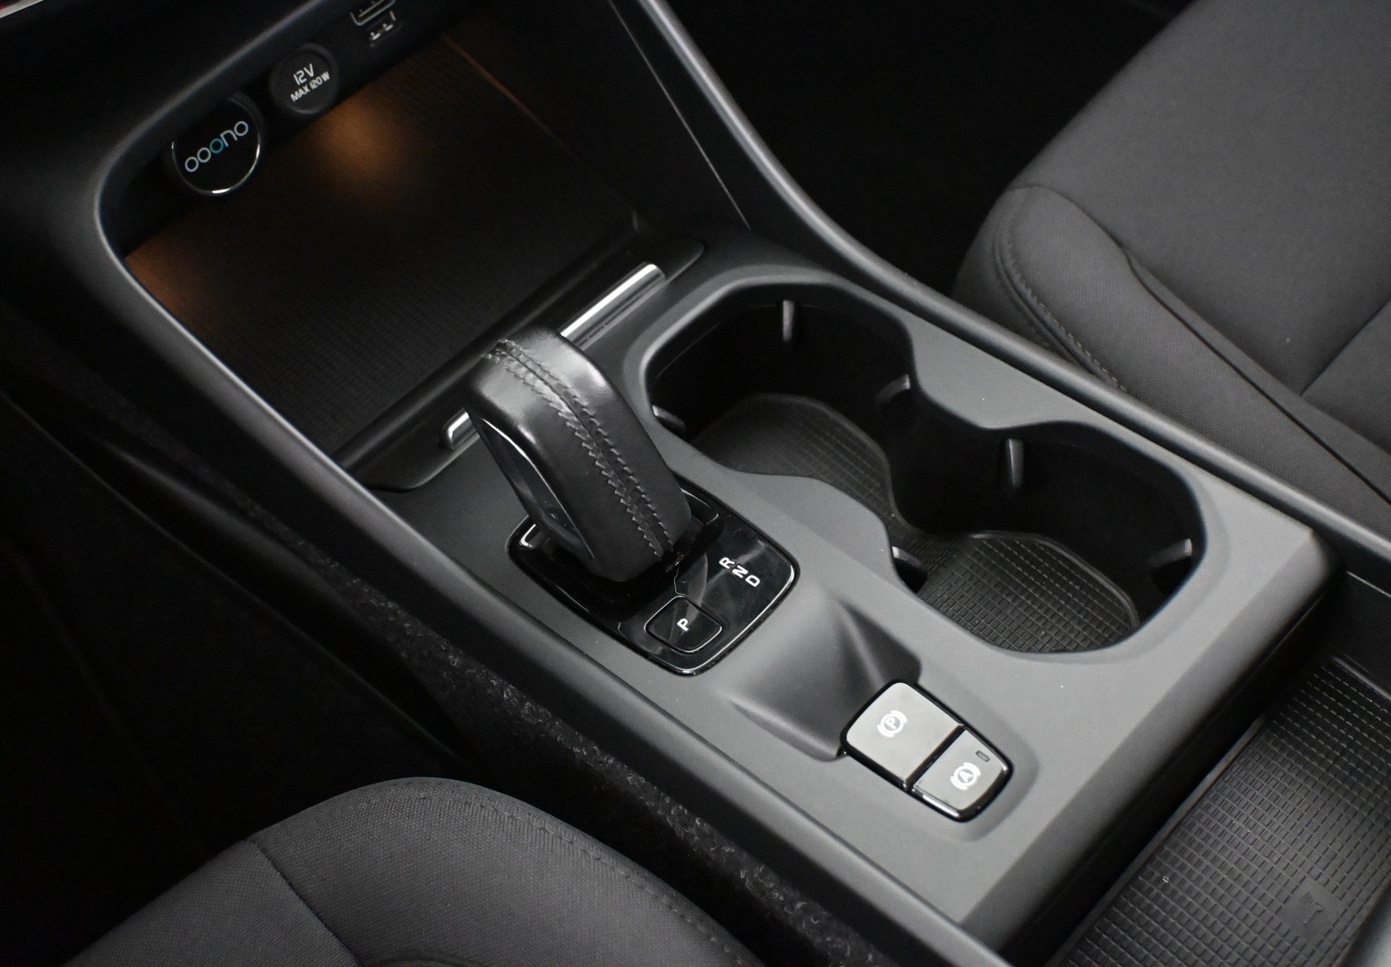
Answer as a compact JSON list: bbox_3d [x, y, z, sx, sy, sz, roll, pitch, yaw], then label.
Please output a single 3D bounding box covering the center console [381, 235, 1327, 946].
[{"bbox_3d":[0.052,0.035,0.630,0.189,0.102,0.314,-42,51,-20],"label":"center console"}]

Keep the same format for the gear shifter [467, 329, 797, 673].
[{"bbox_3d":[-0.031,-0.003,0.577,0.070,0.091,0.121,-42,51,-20],"label":"gear shifter"}]

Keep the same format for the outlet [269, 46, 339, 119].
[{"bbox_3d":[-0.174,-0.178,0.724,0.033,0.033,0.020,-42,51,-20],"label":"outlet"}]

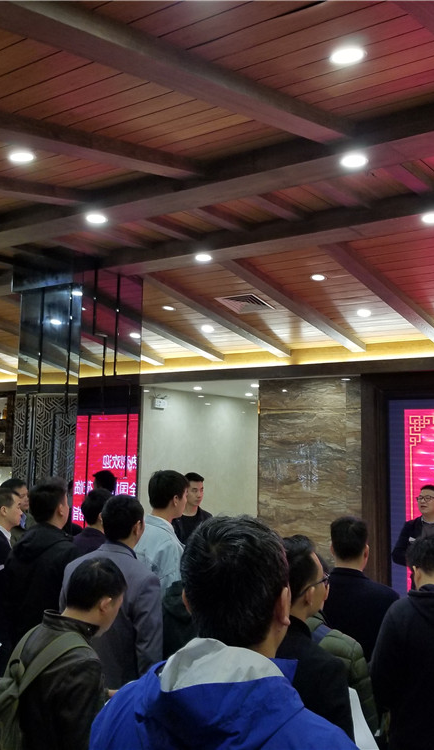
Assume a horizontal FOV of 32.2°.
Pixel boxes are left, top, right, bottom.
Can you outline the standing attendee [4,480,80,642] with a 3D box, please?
[{"bbox_3d":[-0.852,1.387,3.531,0.520,1.776,0.330,-3,-7,38],"label":"standing attendee"}]

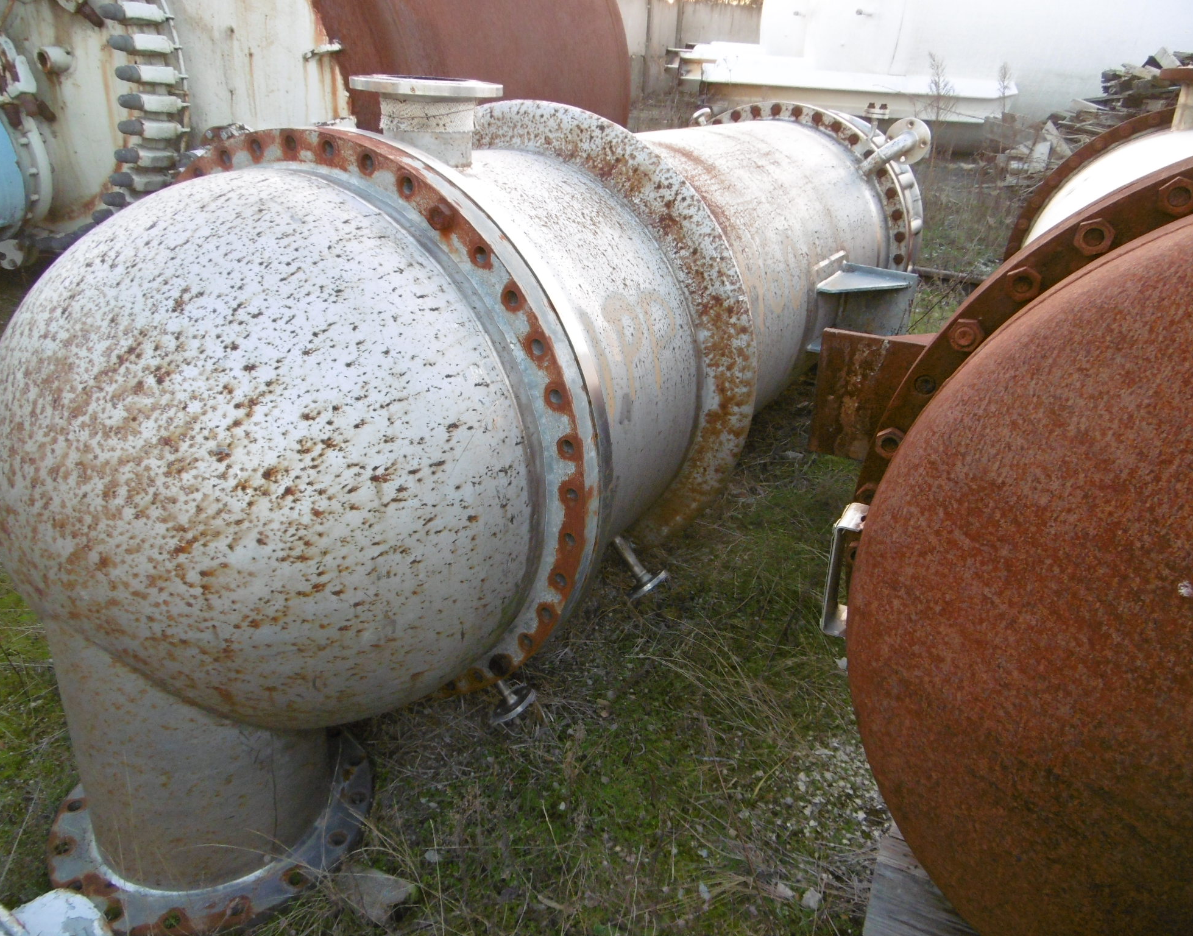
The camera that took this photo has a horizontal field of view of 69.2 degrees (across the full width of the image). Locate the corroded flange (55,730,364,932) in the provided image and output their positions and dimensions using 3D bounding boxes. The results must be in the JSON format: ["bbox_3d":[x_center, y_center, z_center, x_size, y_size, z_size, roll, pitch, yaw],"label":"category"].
[{"bbox_3d":[-0.718,0.651,1.655,0.567,0.042,0.567,16,27,25],"label":"corroded flange"}]

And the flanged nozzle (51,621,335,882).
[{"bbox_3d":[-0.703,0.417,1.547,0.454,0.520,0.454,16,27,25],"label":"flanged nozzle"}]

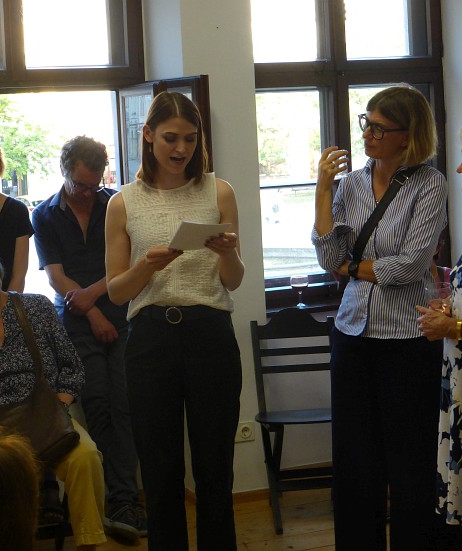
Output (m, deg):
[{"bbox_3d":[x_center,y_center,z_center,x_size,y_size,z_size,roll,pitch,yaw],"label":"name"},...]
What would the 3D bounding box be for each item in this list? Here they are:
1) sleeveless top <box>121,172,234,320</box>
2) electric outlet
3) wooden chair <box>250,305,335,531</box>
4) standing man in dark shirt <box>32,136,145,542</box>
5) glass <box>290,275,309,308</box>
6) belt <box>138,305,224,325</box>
[{"bbox_3d":[-0.159,-0.089,4.150,0.330,0.430,0.235,-3,3,-4],"label":"sleeveless top"},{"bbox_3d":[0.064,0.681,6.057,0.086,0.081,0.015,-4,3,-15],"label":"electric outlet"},{"bbox_3d":[0.310,0.569,5.737,0.380,0.850,0.490,-3,3,-6],"label":"wooden chair"},{"bbox_3d":[-0.573,0.246,5.626,0.460,1.600,0.470,-4,3,-12],"label":"standing man in dark shirt"},{"bbox_3d":[0.322,0.074,6.488,0.080,0.151,0.080,-4,3,-10],"label":"glass"},{"bbox_3d":[-0.146,0.114,4.140,0.290,0.045,0.210,-3,3,-4],"label":"belt"}]

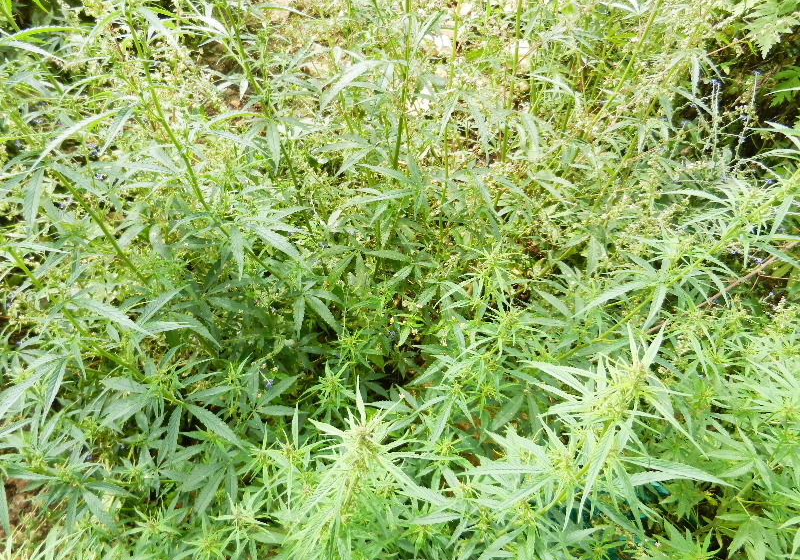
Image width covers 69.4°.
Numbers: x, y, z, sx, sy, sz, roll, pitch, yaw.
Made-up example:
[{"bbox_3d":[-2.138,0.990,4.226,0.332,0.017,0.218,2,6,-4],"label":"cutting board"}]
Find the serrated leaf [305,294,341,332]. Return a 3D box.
[{"bbox_3d":[-0.133,0.058,1.000,0.020,0.012,0.090,-37,77,-23],"label":"serrated leaf"}]

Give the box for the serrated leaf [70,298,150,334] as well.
[{"bbox_3d":[-0.446,0.058,0.900,0.130,0.014,0.021,23,55,1],"label":"serrated leaf"}]

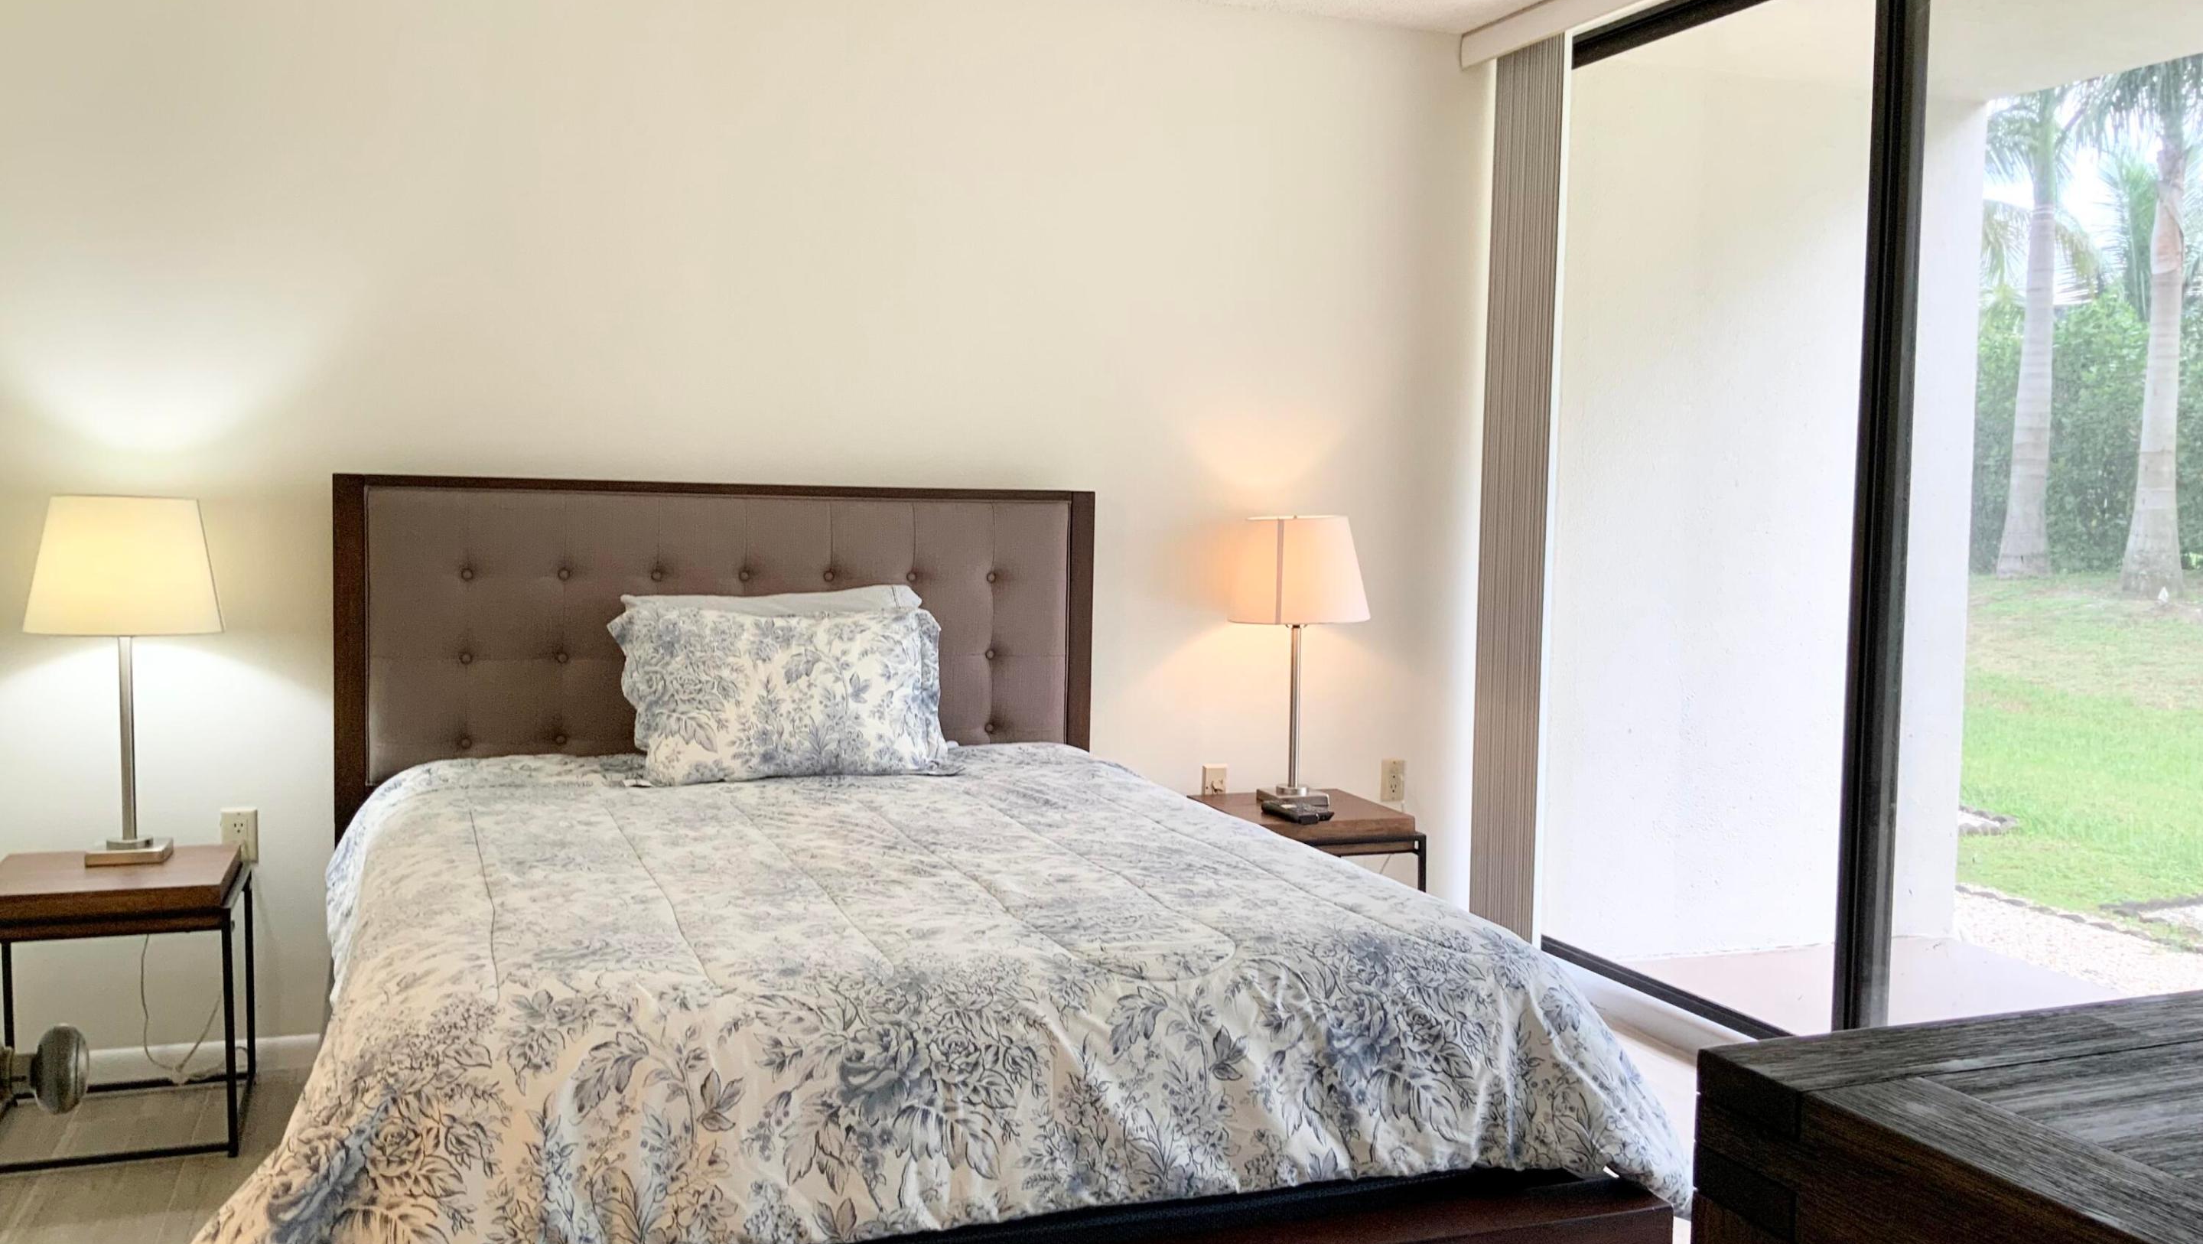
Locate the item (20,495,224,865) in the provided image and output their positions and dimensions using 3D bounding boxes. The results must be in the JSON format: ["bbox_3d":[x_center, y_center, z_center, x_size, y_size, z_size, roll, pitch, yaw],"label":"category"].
[{"bbox_3d":[-1.891,0.115,3.583,0.345,0.700,0.345,-1,4,-20],"label":"item"}]

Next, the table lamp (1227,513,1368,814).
[{"bbox_3d":[0.473,0.093,4.444,0.345,0.700,0.345,1,4,0],"label":"table lamp"}]

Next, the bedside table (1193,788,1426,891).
[{"bbox_3d":[0.473,0.701,4.448,0.460,0.512,0.460,-1,4,-20],"label":"bedside table"}]

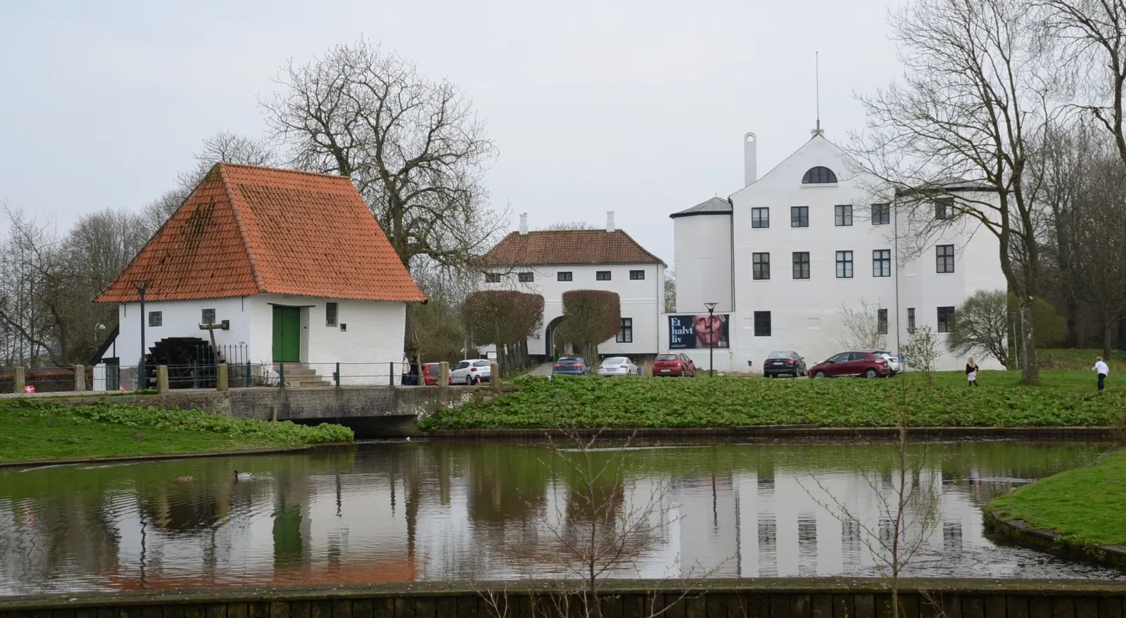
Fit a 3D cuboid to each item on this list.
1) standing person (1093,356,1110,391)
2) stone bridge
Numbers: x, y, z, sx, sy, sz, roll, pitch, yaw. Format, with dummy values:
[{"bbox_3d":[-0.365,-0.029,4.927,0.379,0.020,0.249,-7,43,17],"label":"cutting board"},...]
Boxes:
[{"bbox_3d":[23.232,2.787,89.018,0.620,1.500,0.550,0,-2,-30],"label":"standing person"},{"bbox_3d":[-10.643,3.805,73.851,16.000,1.850,4.400,0,-2,-32],"label":"stone bridge"}]

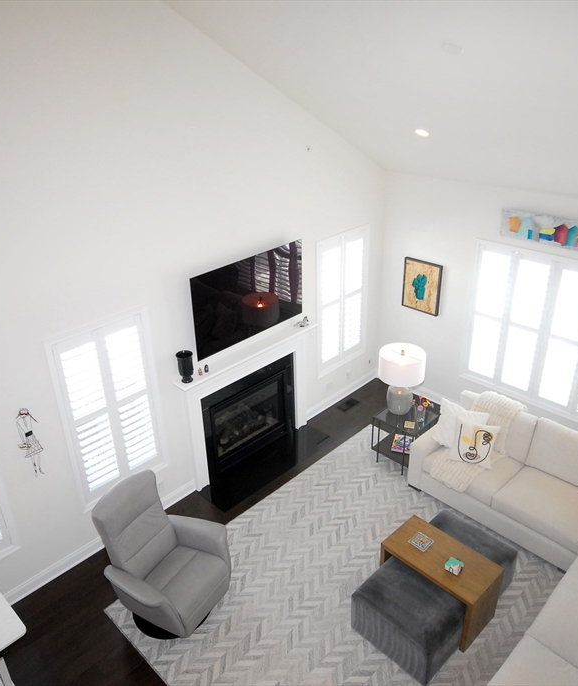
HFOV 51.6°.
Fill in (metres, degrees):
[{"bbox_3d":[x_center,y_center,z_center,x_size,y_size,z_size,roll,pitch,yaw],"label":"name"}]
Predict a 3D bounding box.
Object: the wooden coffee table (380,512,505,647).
[{"bbox_3d":[1.215,1.931,4.866,0.459,0.542,0.831,-25,35,-37],"label":"wooden coffee table"}]

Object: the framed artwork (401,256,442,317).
[{"bbox_3d":[1.602,-0.683,7.243,0.498,0.633,0.040,23,36,39],"label":"framed artwork"}]

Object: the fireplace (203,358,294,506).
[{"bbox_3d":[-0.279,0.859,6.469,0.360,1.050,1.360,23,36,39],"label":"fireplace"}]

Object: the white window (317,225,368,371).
[{"bbox_3d":[0.613,-0.498,7.123,0.080,1.684,0.924,23,36,39],"label":"white window"}]

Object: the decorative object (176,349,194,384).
[{"bbox_3d":[-0.946,0.234,5.570,0.156,0.280,0.156,-1,27,1],"label":"decorative object"}]

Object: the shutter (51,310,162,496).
[{"bbox_3d":[-1.538,0.570,5.197,0.070,1.603,0.831,23,36,39],"label":"shutter"}]

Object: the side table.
[{"bbox_3d":[1.280,1.038,6.554,0.513,0.574,0.524,22,36,38],"label":"side table"}]

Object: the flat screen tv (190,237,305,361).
[{"bbox_3d":[-0.377,-0.452,5.905,0.050,0.834,1.431,23,36,39],"label":"flat screen tv"}]

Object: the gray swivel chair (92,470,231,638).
[{"bbox_3d":[-0.979,1.740,4.803,0.880,1.050,0.820,14,31,28],"label":"gray swivel chair"}]

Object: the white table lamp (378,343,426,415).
[{"bbox_3d":[1.190,0.413,6.341,0.475,0.736,0.475,-1,27,1],"label":"white table lamp"}]

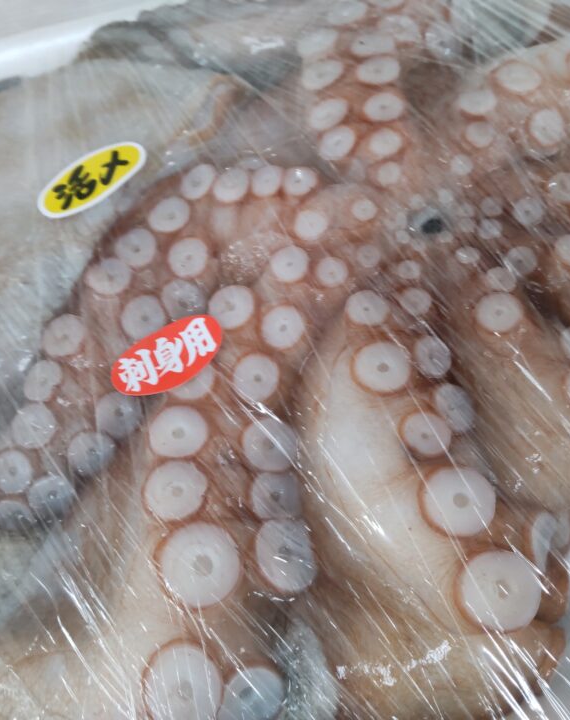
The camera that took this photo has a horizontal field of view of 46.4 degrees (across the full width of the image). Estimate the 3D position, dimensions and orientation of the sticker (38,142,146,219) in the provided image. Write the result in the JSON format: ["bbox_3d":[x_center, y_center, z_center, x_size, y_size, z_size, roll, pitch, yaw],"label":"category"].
[{"bbox_3d":[-0.057,-0.053,0.198,0.036,0.002,0.017,-36,70,-11],"label":"sticker"}]

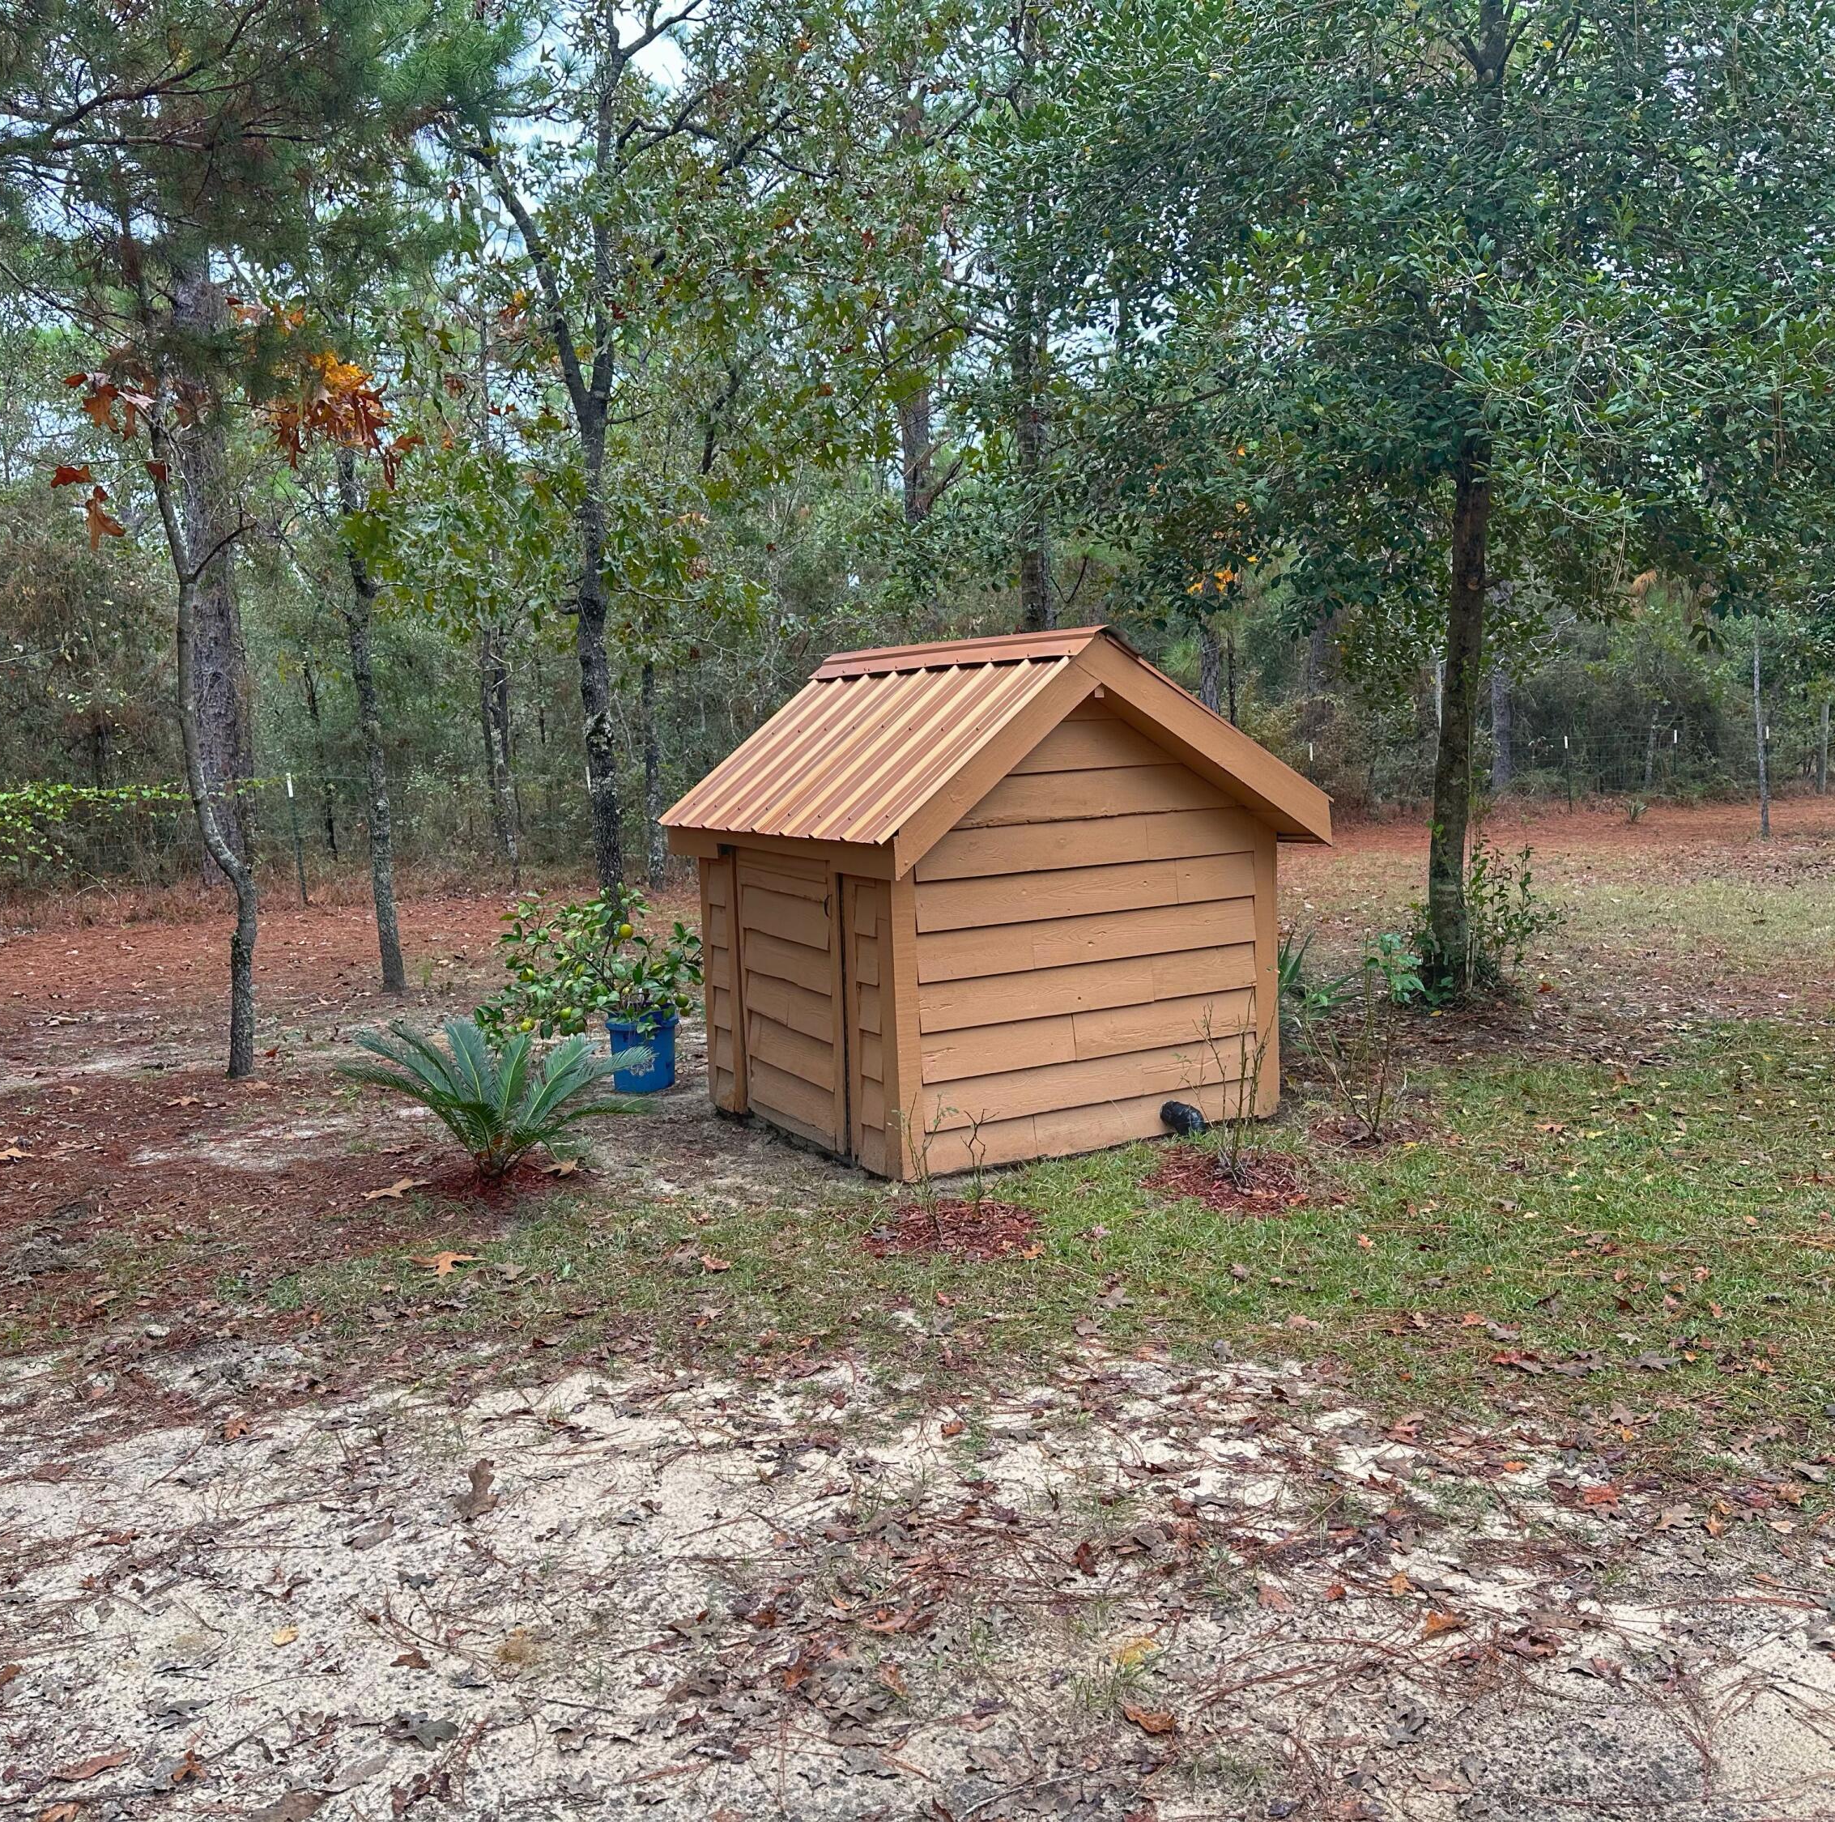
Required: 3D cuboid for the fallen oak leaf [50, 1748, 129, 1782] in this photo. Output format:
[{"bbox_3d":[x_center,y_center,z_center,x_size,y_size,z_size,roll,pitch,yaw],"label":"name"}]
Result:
[{"bbox_3d":[-1.184,1.226,2.409,0.105,0.018,0.045,-7,7,-37],"label":"fallen oak leaf"}]

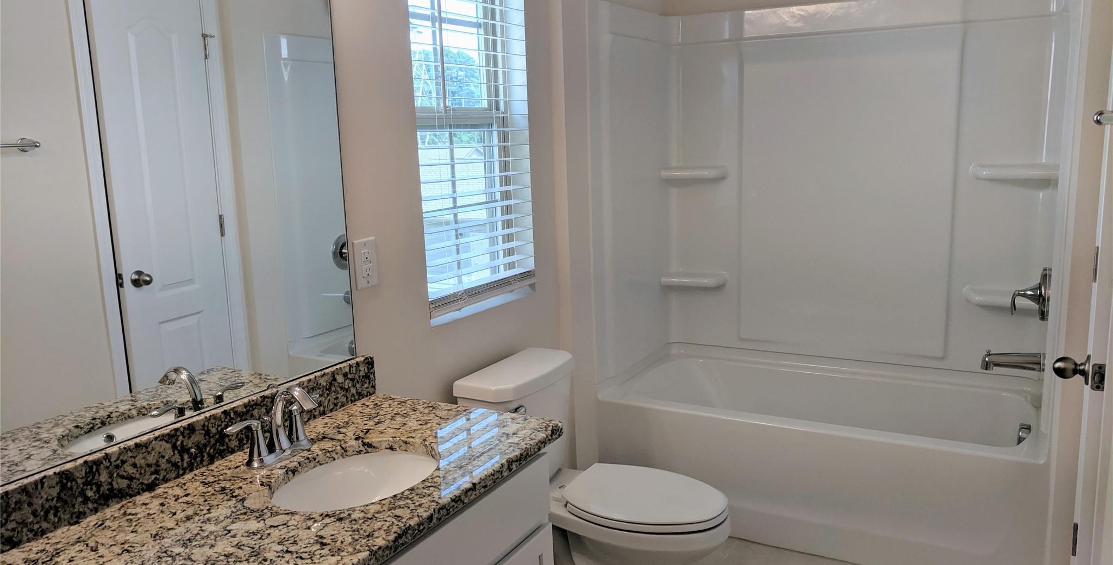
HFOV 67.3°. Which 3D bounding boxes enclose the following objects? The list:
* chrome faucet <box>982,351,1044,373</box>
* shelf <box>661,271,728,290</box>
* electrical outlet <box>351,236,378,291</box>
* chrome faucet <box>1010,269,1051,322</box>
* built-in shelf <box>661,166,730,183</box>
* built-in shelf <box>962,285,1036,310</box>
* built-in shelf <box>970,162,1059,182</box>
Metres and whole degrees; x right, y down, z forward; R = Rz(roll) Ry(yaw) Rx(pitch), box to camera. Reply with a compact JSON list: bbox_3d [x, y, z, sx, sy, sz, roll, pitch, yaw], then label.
[{"bbox_3d":[1.502,0.252,2.752,0.182,0.071,0.060,4,12,29],"label":"chrome faucet"},{"bbox_3d":[0.597,-0.012,3.615,0.264,0.044,0.110,4,12,29],"label":"shelf"},{"bbox_3d":[-0.471,-0.047,2.073,0.009,0.122,0.077,4,12,29],"label":"electrical outlet"},{"bbox_3d":[1.531,0.036,2.692,0.108,0.174,0.174,4,12,29],"label":"chrome faucet"},{"bbox_3d":[0.581,-0.465,3.533,0.262,0.044,0.110,4,12,29],"label":"built-in shelf"},{"bbox_3d":[1.626,0.059,3.037,0.279,0.045,0.115,4,12,29],"label":"built-in shelf"},{"bbox_3d":[1.613,-0.397,2.956,0.277,0.044,0.110,4,12,29],"label":"built-in shelf"}]

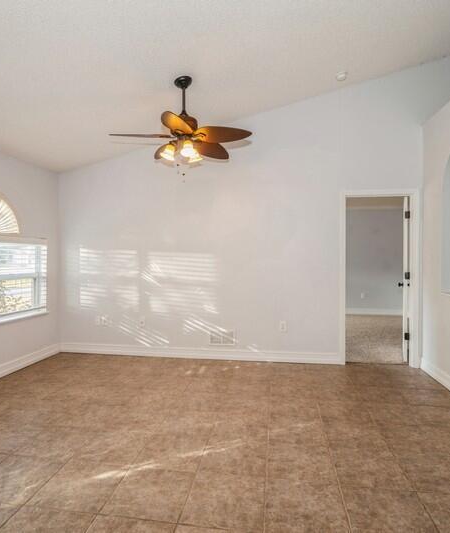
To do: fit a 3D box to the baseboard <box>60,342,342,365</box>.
[{"bbox_3d":[-0.449,1.141,4.405,3.795,0.140,0.020,0,1,9],"label":"baseboard"}]

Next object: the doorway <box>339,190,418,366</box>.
[{"bbox_3d":[1.857,0.148,4.050,0.875,2.113,0.150,0,1,9],"label":"doorway"}]

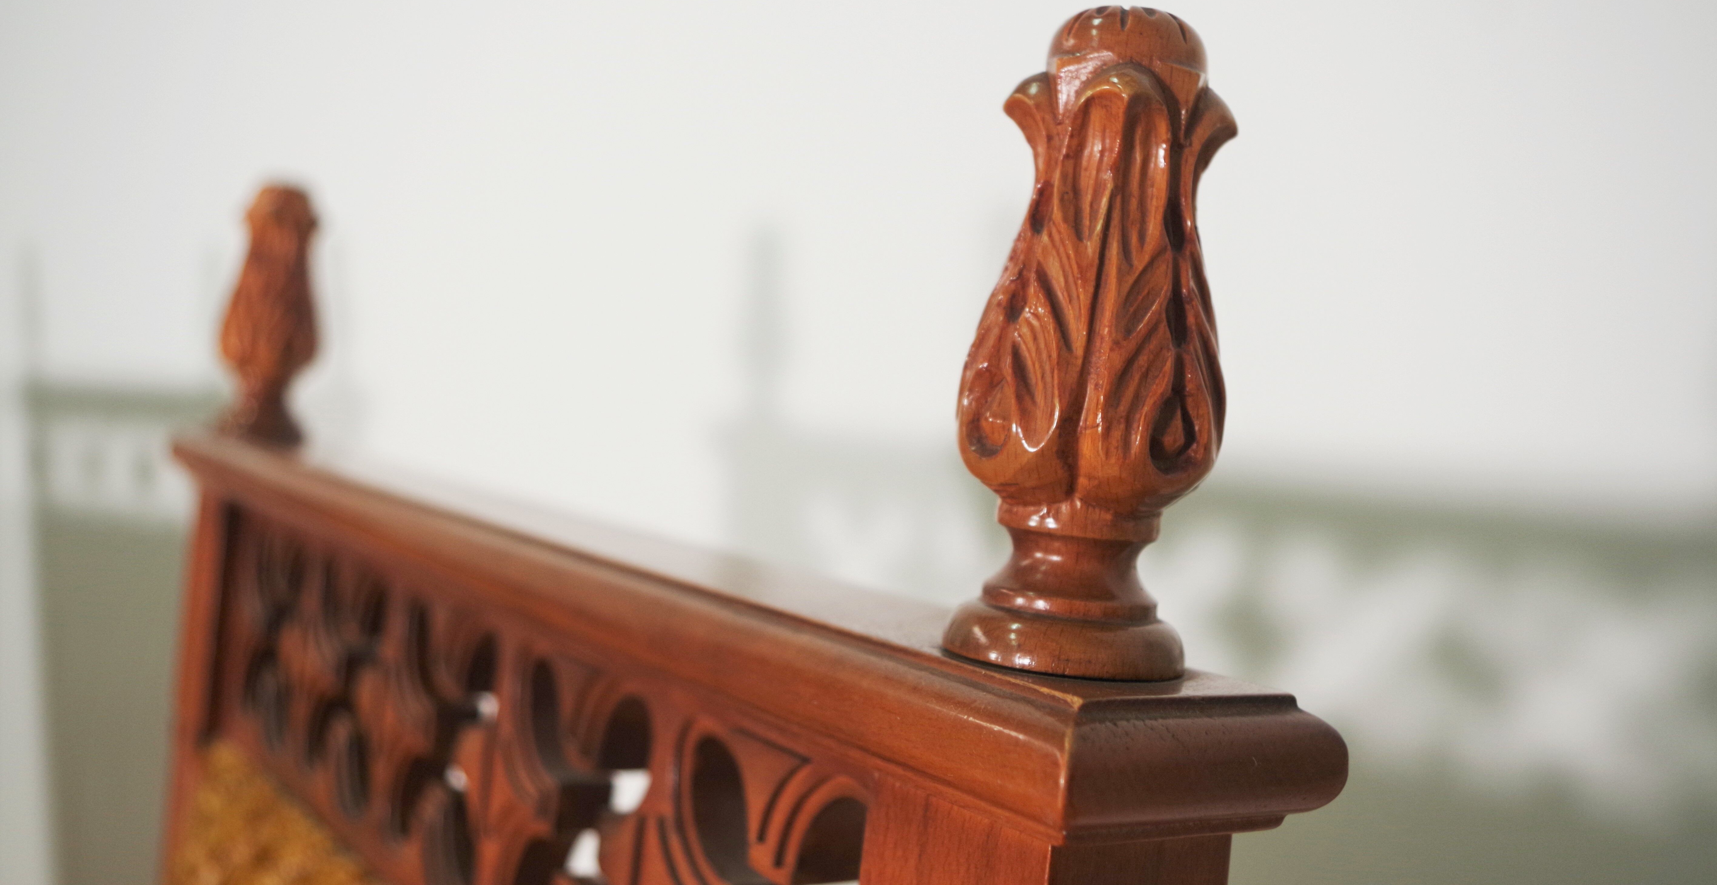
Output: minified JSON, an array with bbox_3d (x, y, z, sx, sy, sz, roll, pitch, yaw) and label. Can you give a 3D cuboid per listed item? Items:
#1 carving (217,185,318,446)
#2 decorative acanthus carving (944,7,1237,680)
[{"bbox_3d":[-0.236,-0.051,0.689,0.040,0.101,0.040,5,2,-33],"label":"carving"},{"bbox_3d":[0.036,-0.016,0.264,0.040,0.101,0.040,5,1,0],"label":"decorative acanthus carving"}]

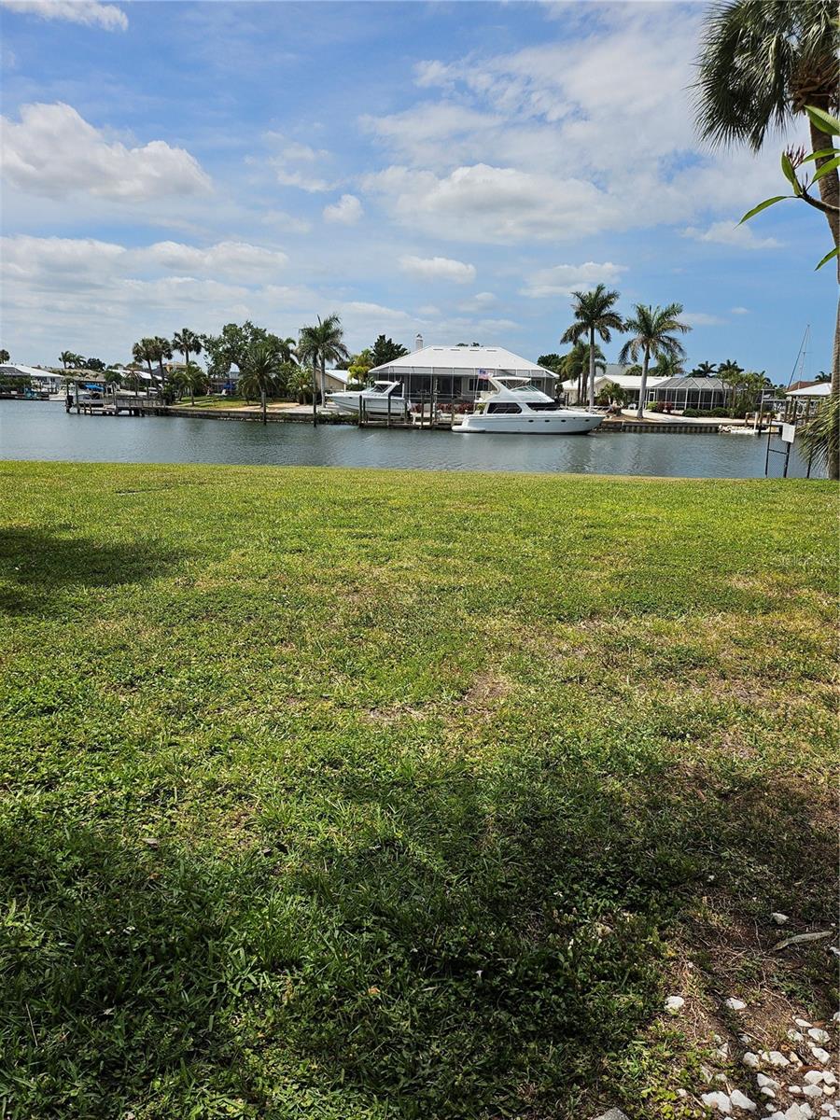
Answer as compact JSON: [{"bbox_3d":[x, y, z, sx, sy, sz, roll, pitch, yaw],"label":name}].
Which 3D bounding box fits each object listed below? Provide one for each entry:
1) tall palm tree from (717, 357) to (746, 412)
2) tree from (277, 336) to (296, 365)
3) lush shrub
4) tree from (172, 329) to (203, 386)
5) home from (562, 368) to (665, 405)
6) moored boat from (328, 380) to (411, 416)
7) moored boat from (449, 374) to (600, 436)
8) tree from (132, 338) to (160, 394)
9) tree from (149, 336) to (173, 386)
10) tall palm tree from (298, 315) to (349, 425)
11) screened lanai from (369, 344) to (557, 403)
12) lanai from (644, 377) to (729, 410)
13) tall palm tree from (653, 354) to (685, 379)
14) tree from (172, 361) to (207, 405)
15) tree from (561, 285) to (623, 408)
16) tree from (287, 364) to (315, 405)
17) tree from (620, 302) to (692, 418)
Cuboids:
[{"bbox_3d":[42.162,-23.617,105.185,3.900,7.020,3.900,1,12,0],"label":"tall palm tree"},{"bbox_3d":[-16.646,-23.825,97.225,3.040,8.020,2.890,1,12,0],"label":"tree"},{"bbox_3d":[32.311,-16.465,86.300,6.300,1.370,2.000,0,12,-5],"label":"lush shrub"},{"bbox_3d":[-29.124,-24.394,97.156,3.740,8.670,3.550,1,12,0],"label":"tree"},{"bbox_3d":[24.189,-21.507,96.522,13.000,4.980,10.000,1,12,-2],"label":"home"},{"bbox_3d":[-4.833,-15.146,72.459,8.300,3.320,2.800,5,12,18],"label":"moored boat"},{"bbox_3d":[9.360,-13.474,67.425,12.800,4.920,4.100,1,12,-2],"label":"moored boat"},{"bbox_3d":[-33.399,-23.220,94.360,3.400,7.170,3.230,1,12,0],"label":"tree"},{"bbox_3d":[-34.497,-25.860,103.056,3.100,7.340,3.100,1,12,0],"label":"tree"},{"bbox_3d":[-9.913,-19.753,79.691,5.300,10.510,5.200,1,12,0],"label":"tall palm tree"},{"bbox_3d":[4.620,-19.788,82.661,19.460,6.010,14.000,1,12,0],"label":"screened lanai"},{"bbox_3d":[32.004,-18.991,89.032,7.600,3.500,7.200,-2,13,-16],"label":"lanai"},{"bbox_3d":[34.975,-25.123,109.000,4.720,7.530,4.480,1,12,0],"label":"tall palm tree"},{"bbox_3d":[-25.751,-19.782,86.918,4.000,4.900,3.900,1,12,0],"label":"tree"},{"bbox_3d":[17.233,-21.363,78.165,6.200,12.140,5.890,1,12,0],"label":"tree"},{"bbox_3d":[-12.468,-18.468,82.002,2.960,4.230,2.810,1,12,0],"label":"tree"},{"bbox_3d":[23.517,-19.708,77.488,6.700,11.000,6.500,1,12,0],"label":"tree"}]

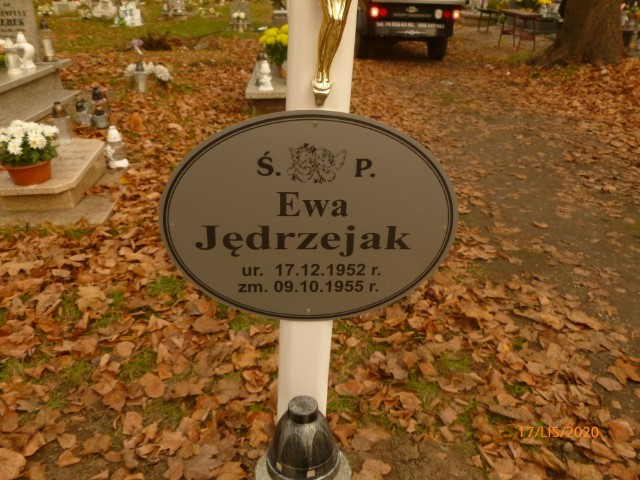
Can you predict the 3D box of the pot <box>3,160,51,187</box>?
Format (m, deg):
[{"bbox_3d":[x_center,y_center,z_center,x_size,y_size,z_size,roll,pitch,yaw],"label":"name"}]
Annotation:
[{"bbox_3d":[-1.239,-0.296,2.220,0.180,0.090,0.180,2,26,-1],"label":"pot"}]

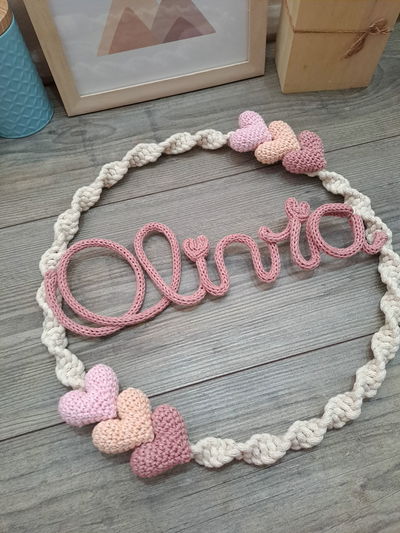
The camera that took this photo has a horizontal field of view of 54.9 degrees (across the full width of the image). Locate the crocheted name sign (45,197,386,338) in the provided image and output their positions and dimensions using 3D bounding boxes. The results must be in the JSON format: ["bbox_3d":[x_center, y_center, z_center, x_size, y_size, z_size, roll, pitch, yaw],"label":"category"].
[{"bbox_3d":[0.016,-0.011,0.339,0.301,0.019,0.094,-14,63,-6],"label":"crocheted name sign"}]

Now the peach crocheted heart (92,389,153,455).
[{"bbox_3d":[-0.049,0.116,0.277,0.043,0.024,0.049,32,68,16],"label":"peach crocheted heart"}]

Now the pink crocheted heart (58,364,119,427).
[{"bbox_3d":[-0.076,0.101,0.285,0.043,0.024,0.049,39,70,19],"label":"pink crocheted heart"}]

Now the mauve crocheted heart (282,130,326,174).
[{"bbox_3d":[0.112,-0.110,0.390,0.043,0.024,0.049,36,69,18],"label":"mauve crocheted heart"}]

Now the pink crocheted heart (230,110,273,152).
[{"bbox_3d":[0.057,-0.139,0.406,0.043,0.024,0.049,22,65,12],"label":"pink crocheted heart"}]

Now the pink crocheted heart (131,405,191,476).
[{"bbox_3d":[-0.022,0.127,0.270,0.043,0.024,0.049,24,66,13],"label":"pink crocheted heart"}]

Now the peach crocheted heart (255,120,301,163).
[{"bbox_3d":[0.085,-0.126,0.399,0.043,0.024,0.049,23,65,13],"label":"peach crocheted heart"}]

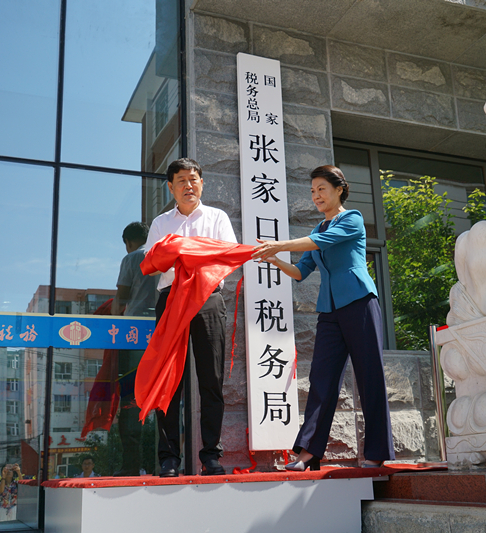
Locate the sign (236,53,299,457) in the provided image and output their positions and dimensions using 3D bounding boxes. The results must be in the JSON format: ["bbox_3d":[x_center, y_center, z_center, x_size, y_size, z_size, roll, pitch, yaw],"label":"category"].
[{"bbox_3d":[0.153,-0.174,4.417,0.305,2.610,0.050,4,-16,-21],"label":"sign"}]

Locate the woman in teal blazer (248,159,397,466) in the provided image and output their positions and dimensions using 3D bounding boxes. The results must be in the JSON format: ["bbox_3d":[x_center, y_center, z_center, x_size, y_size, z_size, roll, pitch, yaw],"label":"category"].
[{"bbox_3d":[0.385,0.157,3.399,0.660,1.630,0.500,6,-17,-28],"label":"woman in teal blazer"}]

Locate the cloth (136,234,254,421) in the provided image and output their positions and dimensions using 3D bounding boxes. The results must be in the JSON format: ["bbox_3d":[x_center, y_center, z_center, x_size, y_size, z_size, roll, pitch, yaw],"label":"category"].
[{"bbox_3d":[-0.222,0.289,3.216,0.540,0.860,0.320,-1,-15,-3],"label":"cloth"}]

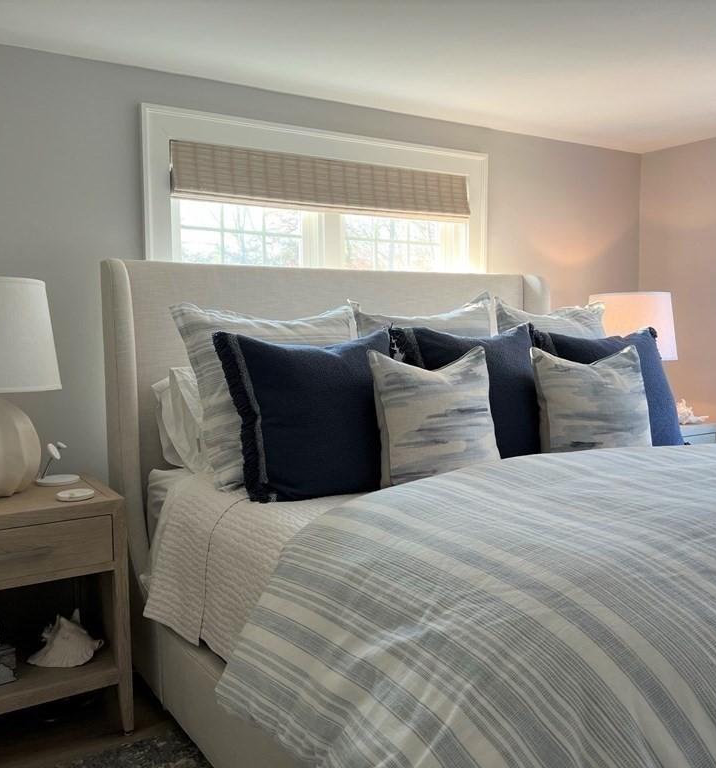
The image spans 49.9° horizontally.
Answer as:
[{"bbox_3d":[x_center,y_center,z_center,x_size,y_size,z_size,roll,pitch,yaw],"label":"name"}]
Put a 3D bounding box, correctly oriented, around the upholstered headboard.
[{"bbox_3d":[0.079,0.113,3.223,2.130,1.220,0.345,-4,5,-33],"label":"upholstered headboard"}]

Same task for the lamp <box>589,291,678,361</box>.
[{"bbox_3d":[1.416,-0.135,4.022,0.475,0.676,0.475,-3,5,-32],"label":"lamp"}]

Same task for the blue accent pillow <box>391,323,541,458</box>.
[{"bbox_3d":[0.422,0.038,2.694,0.580,0.540,0.180,-3,-17,-29],"label":"blue accent pillow"}]

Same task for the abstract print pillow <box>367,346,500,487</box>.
[{"bbox_3d":[0.247,0.095,2.397,0.460,0.450,0.160,-3,-18,-29],"label":"abstract print pillow"}]

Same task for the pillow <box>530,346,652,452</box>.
[{"bbox_3d":[0.823,0.076,2.642,0.460,0.440,0.160,-3,-17,-25],"label":"pillow"}]

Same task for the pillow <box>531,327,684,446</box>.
[{"bbox_3d":[0.976,0.020,2.948,0.580,0.530,0.180,-3,-13,-23],"label":"pillow"}]

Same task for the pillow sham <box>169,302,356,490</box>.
[{"bbox_3d":[-0.235,0.017,2.537,0.660,0.620,0.180,-3,-19,-31],"label":"pillow sham"}]

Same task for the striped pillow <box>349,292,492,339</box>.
[{"bbox_3d":[0.319,-0.037,2.867,0.660,0.630,0.180,-3,-17,-32],"label":"striped pillow"}]

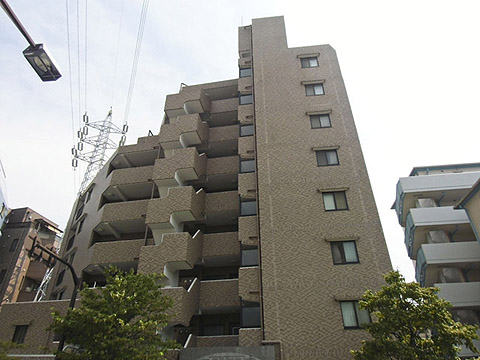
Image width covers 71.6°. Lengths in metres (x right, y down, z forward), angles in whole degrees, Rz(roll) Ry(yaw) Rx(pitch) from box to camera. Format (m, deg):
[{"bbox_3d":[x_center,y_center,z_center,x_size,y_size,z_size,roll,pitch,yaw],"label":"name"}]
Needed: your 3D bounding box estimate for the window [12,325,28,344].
[{"bbox_3d":[-12.466,8.814,18.853,0.830,1.060,0.150,-6,-34,8],"label":"window"}]

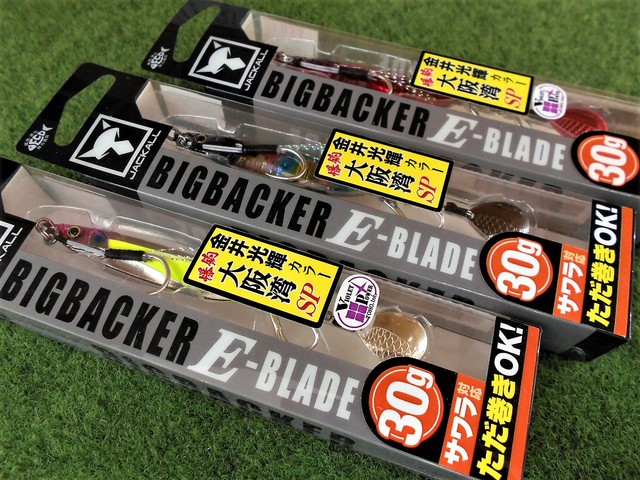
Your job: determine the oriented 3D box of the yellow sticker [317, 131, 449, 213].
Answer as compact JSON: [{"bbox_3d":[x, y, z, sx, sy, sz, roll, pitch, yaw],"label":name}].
[{"bbox_3d":[0.020,-0.022,0.150,0.040,0.001,0.020,17,62,9],"label":"yellow sticker"}]

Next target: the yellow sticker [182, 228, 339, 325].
[{"bbox_3d":[-0.015,0.009,0.133,0.040,0.001,0.020,17,62,9],"label":"yellow sticker"}]

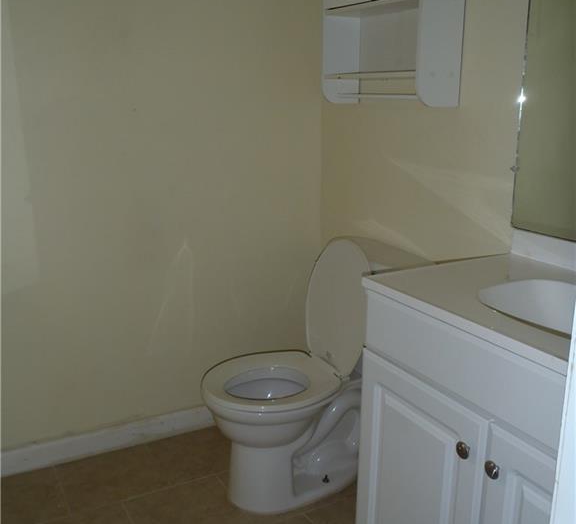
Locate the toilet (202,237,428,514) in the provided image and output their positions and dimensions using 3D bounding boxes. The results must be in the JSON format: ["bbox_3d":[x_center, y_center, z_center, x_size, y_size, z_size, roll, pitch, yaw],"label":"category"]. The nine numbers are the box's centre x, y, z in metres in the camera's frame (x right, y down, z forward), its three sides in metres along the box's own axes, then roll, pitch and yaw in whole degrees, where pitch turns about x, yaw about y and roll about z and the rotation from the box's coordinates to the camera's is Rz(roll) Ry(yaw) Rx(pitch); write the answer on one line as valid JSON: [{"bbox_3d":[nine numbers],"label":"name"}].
[{"bbox_3d":[0.058,0.345,1.893,0.675,0.780,0.460,-7,15,-27],"label":"toilet"}]

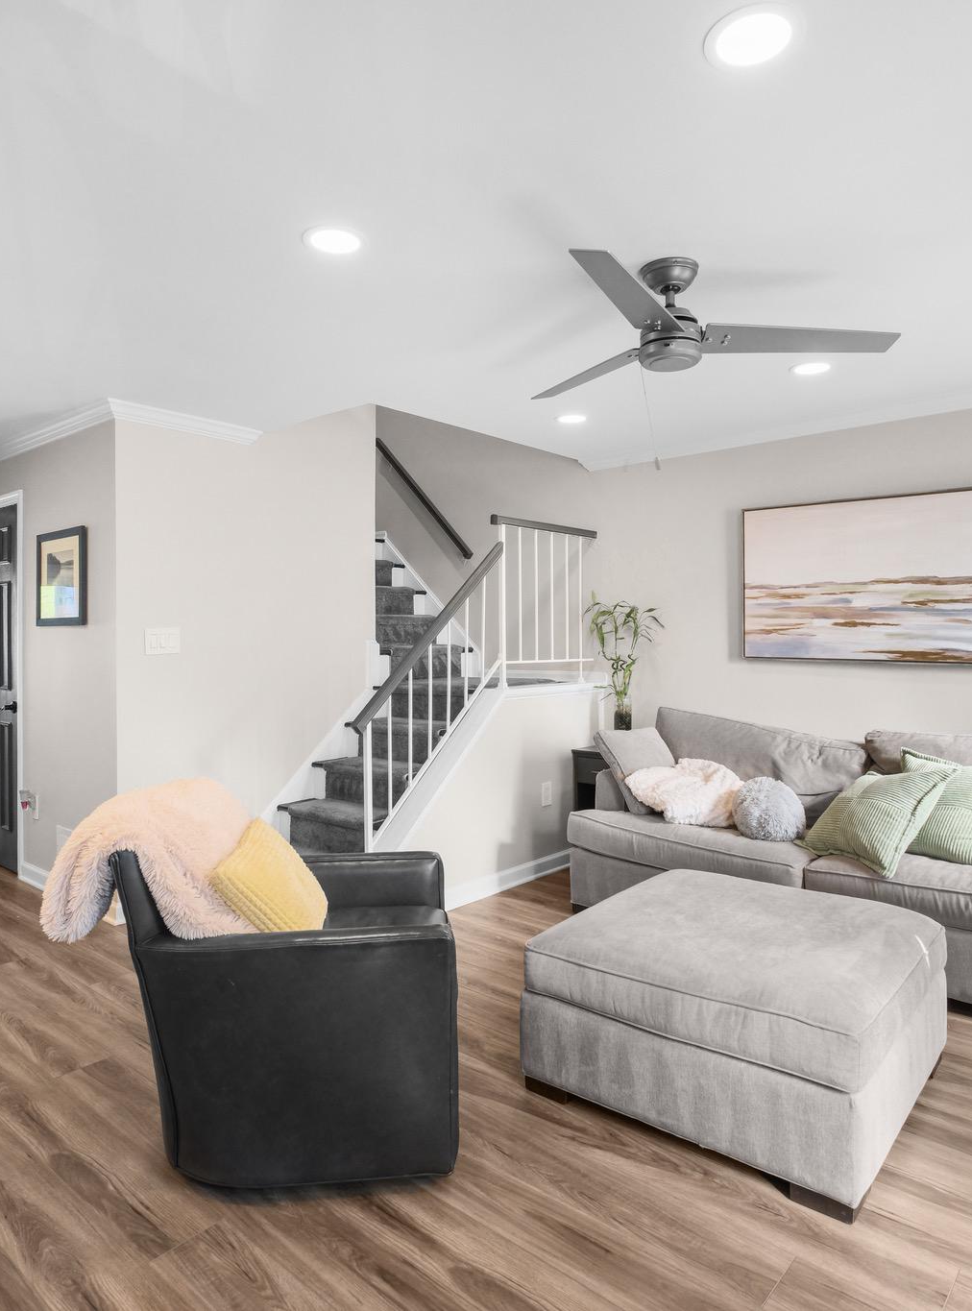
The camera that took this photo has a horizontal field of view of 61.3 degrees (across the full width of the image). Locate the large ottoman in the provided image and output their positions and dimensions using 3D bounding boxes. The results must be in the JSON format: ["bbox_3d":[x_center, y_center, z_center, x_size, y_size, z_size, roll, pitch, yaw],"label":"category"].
[{"bbox_3d":[0.739,1.015,2.400,0.910,0.450,0.900,1,1,40],"label":"large ottoman"}]

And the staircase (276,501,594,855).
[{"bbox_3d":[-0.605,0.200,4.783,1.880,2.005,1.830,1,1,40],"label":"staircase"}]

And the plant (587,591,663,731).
[{"bbox_3d":[0.774,0.097,4.558,0.350,0.880,0.340,1,1,40],"label":"plant"}]

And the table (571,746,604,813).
[{"bbox_3d":[0.757,0.869,4.599,0.455,0.665,0.355,1,1,40],"label":"table"}]

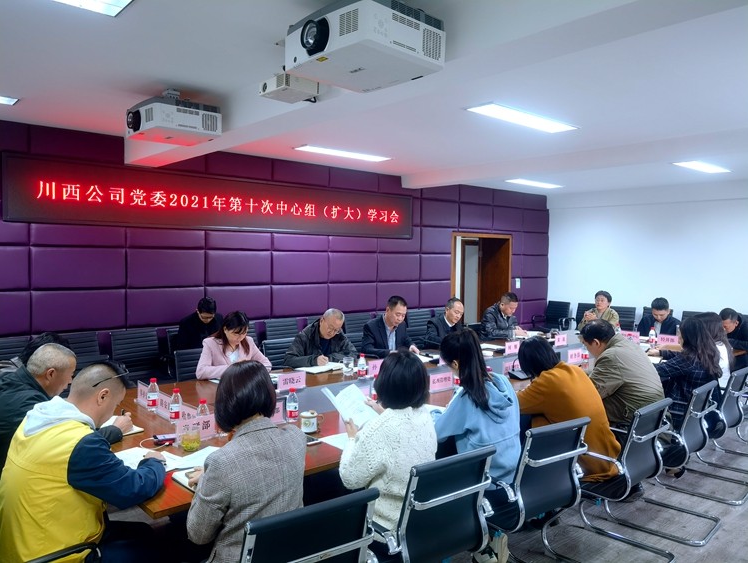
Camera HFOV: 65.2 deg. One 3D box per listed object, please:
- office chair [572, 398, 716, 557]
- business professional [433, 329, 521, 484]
[{"bbox_3d":[1.305,1.075,3.296,0.530,0.890,0.600,-1,3,-41],"label":"office chair"},{"bbox_3d":[0.595,0.940,3.170,0.500,1.270,0.800,-1,3,-40],"label":"business professional"}]

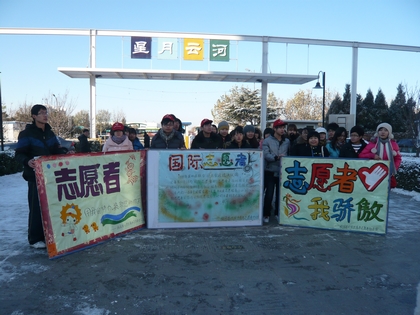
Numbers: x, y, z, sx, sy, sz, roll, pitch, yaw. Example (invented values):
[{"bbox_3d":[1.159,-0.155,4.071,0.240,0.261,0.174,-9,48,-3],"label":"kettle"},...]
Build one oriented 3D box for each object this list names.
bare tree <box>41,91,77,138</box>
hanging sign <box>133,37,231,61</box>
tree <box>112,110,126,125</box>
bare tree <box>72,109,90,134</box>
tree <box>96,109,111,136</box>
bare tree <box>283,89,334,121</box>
[{"bbox_3d":[-10.731,-2.445,24.135,2.543,4.586,2.543,1,3,0],"label":"bare tree"},{"bbox_3d":[-1.811,-6.676,21.000,6.100,1.370,0.120,0,3,-4],"label":"hanging sign"},{"bbox_3d":[-13.352,-4.319,50.153,2.061,5.207,2.061,1,3,0],"label":"tree"},{"bbox_3d":[-16.609,-3.876,44.145,2.461,4.951,2.461,1,3,0],"label":"bare tree"},{"bbox_3d":[-14.205,-3.963,45.149,2.252,5.065,2.252,1,3,0],"label":"tree"},{"bbox_3d":[11.323,-4.352,39.210,6.085,7.152,6.085,1,3,0],"label":"bare tree"}]

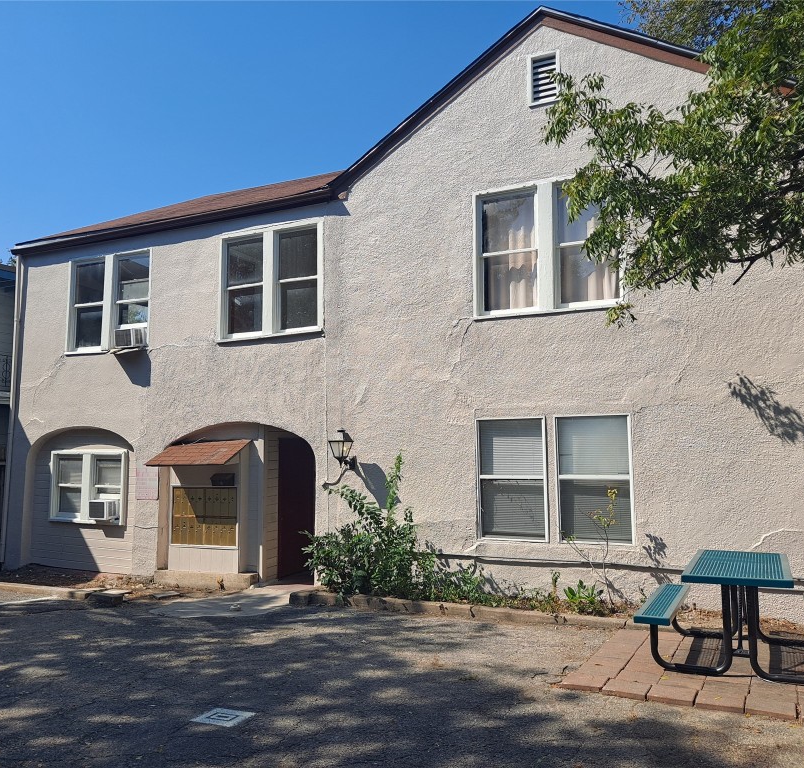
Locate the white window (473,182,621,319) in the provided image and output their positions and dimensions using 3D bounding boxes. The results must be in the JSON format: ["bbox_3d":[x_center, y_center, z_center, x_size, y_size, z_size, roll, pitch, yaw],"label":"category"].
[{"bbox_3d":[1.675,-1.638,8.826,1.760,1.600,0.120,-4,-8,26],"label":"white window"}]

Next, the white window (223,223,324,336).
[{"bbox_3d":[-1.895,-1.458,10.611,1.820,1.580,0.120,-4,-8,26],"label":"white window"}]

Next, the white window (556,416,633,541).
[{"bbox_3d":[2.142,1.074,8.278,0.870,1.420,0.100,-4,-8,26],"label":"white window"}]

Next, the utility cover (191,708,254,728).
[{"bbox_3d":[-1.157,2.175,4.787,0.310,0.030,0.290,-4,-8,26],"label":"utility cover"}]

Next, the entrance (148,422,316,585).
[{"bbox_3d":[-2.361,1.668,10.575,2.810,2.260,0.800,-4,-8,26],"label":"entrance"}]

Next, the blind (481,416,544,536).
[{"bbox_3d":[1.293,1.129,8.701,0.870,1.420,0.100,-4,-8,26],"label":"blind"}]

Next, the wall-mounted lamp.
[{"bbox_3d":[-0.781,0.972,9.511,0.280,0.750,0.420,-4,-8,26],"label":"wall-mounted lamp"}]

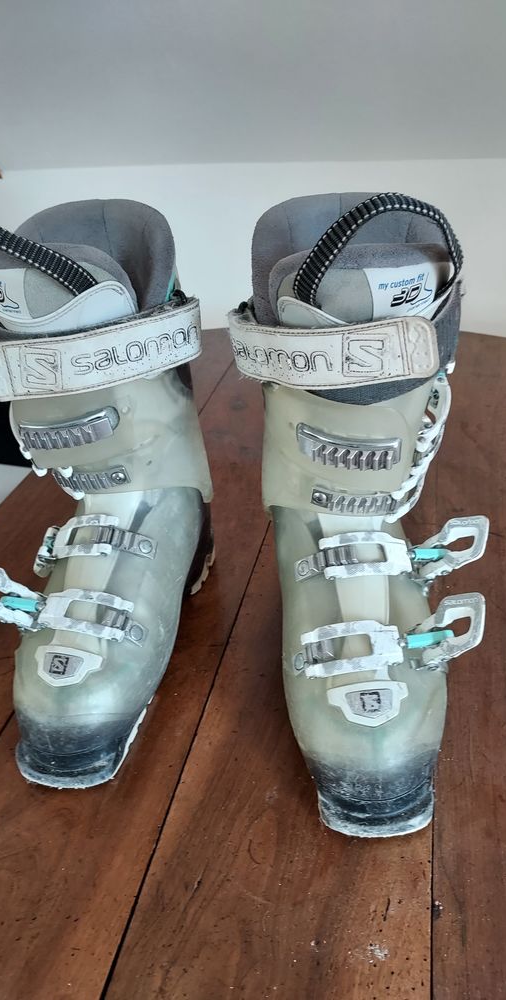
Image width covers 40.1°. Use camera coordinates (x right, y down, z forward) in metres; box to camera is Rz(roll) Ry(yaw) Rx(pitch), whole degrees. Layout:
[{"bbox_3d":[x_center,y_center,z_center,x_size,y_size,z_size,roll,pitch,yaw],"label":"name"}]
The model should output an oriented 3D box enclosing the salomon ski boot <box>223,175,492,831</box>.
[{"bbox_3d":[0.069,-0.013,0.452,0.157,0.325,0.290,-3,33,1],"label":"salomon ski boot"}]

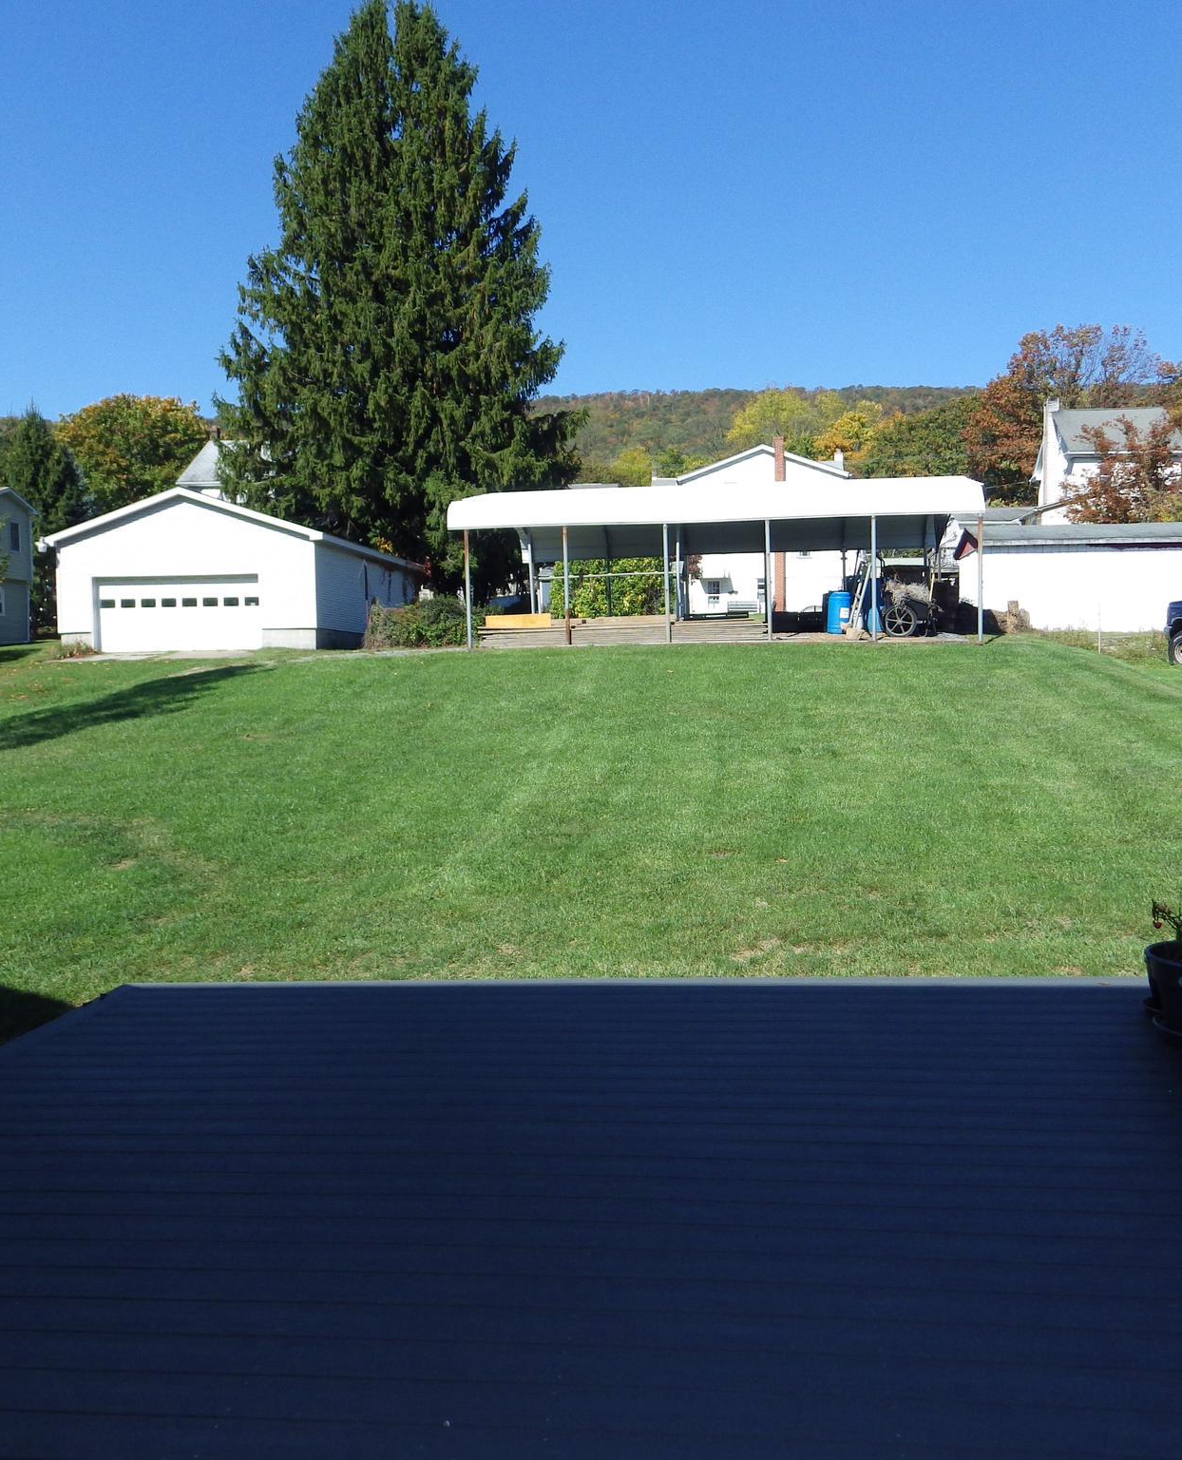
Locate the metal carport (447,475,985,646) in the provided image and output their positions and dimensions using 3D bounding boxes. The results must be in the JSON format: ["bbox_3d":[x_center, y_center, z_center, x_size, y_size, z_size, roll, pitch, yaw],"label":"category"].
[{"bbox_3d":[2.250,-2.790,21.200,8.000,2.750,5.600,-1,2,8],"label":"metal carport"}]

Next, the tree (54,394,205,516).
[{"bbox_3d":[-27.491,-13.563,74.247,9.000,13.000,9.000,-1,2,7],"label":"tree"}]

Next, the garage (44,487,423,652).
[{"bbox_3d":[-10.572,-4.526,39.181,7.950,4.500,10.900,-1,2,7],"label":"garage"}]

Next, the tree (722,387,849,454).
[{"bbox_3d":[14.200,-16.800,90.000,9.500,16.500,9.500,-1,2,7],"label":"tree"}]

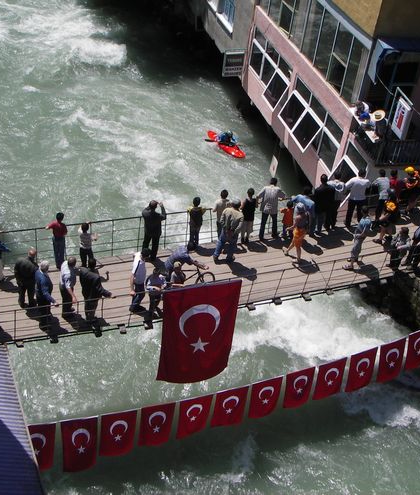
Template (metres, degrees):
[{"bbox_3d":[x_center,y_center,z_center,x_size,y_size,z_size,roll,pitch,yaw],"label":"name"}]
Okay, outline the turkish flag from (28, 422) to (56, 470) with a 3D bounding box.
[{"bbox_3d":[-3.036,3.559,12.857,0.710,1.040,0.120,-11,31,-24],"label":"turkish flag"}]

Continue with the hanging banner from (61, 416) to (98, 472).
[{"bbox_3d":[-2.190,3.394,12.432,0.700,1.040,0.100,-12,25,-25],"label":"hanging banner"}]

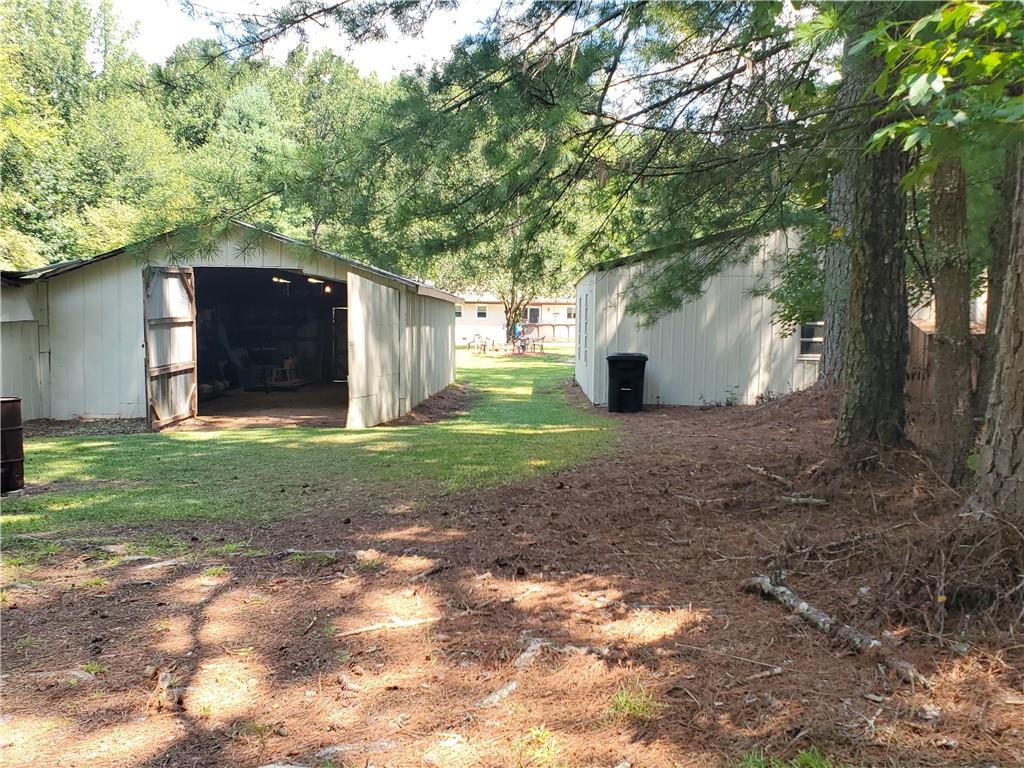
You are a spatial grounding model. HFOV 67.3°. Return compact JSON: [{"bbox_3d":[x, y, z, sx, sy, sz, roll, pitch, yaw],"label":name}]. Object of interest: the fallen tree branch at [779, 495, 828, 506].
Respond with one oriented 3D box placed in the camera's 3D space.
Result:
[{"bbox_3d":[2.500,0.985,6.542,0.410,0.060,0.090,2,5,22],"label":"fallen tree branch"}]

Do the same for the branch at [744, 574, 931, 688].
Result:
[{"bbox_3d":[1.540,1.176,3.788,0.240,0.130,1.360,-1,4,-15],"label":"branch"}]

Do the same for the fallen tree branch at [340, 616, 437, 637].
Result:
[{"bbox_3d":[-0.635,1.247,3.974,0.570,0.040,0.060,-2,5,-26],"label":"fallen tree branch"}]

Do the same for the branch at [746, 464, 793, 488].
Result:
[{"bbox_3d":[2.560,0.886,7.667,0.110,0.090,0.780,-1,4,-15],"label":"branch"}]

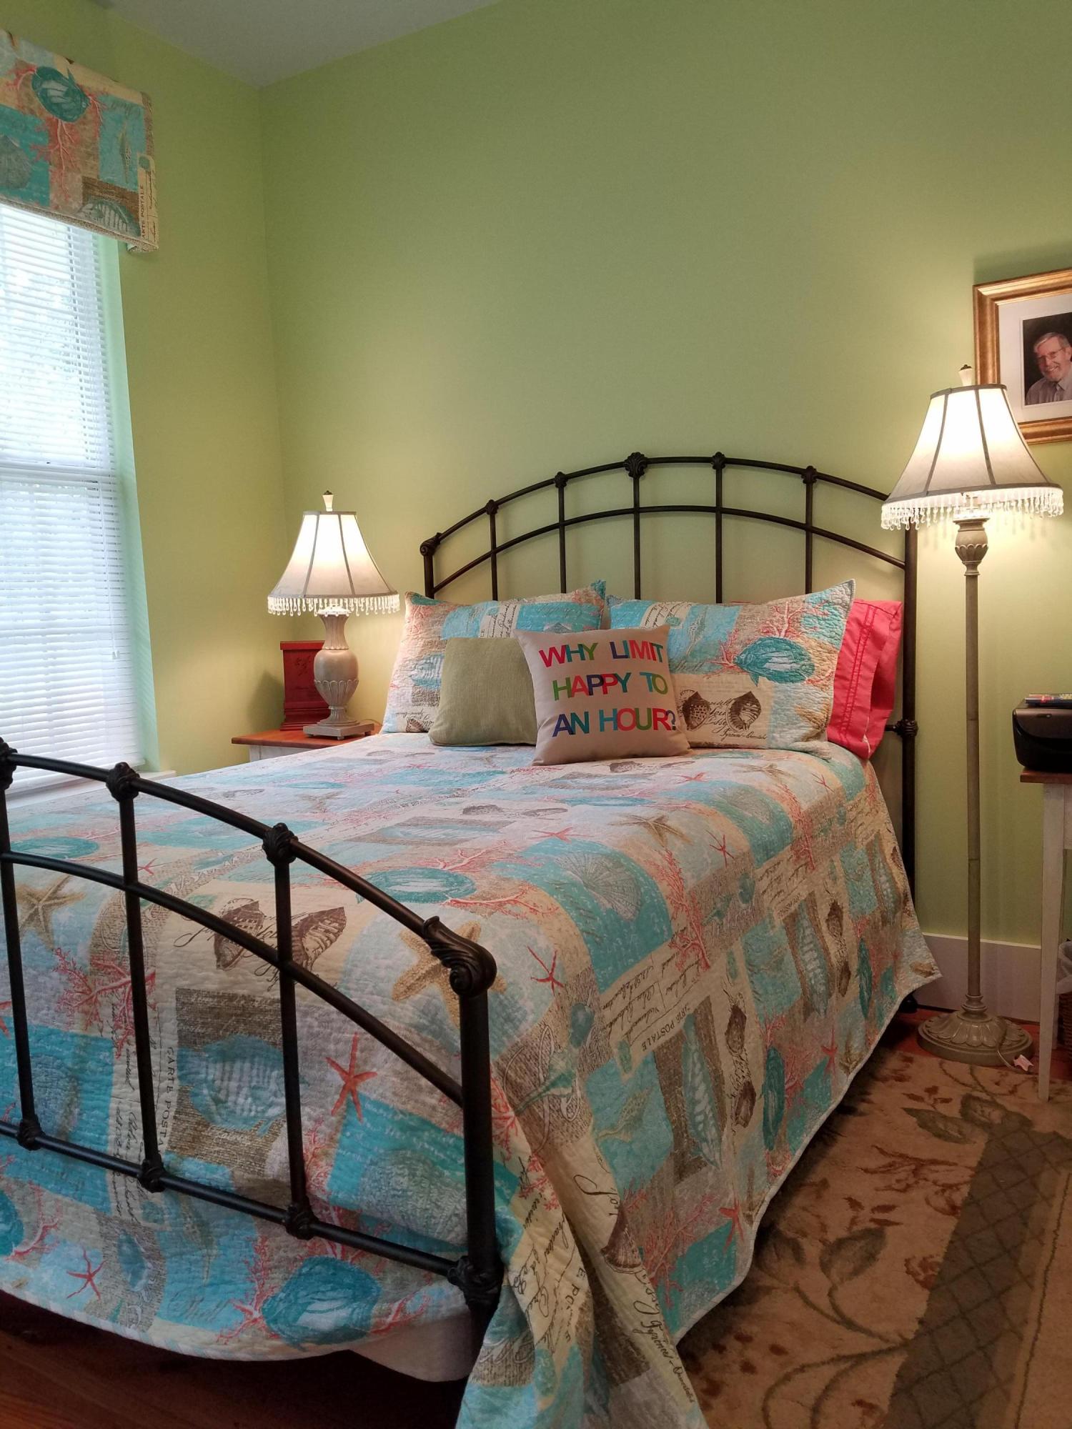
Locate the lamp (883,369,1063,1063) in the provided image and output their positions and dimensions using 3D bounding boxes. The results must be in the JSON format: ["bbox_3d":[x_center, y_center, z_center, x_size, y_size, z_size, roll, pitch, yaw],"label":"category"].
[{"bbox_3d":[1.092,-0.003,2.675,0.441,1.692,0.441,1,6,29],"label":"lamp"}]

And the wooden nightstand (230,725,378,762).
[{"bbox_3d":[-0.651,0.439,3.557,0.480,0.768,0.480,1,6,29],"label":"wooden nightstand"}]

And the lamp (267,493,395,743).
[{"bbox_3d":[-0.637,-0.314,3.390,0.412,0.768,0.412,-2,5,0],"label":"lamp"}]

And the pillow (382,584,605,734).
[{"bbox_3d":[-0.142,-0.159,3.180,0.700,0.460,0.180,1,-17,29],"label":"pillow"}]

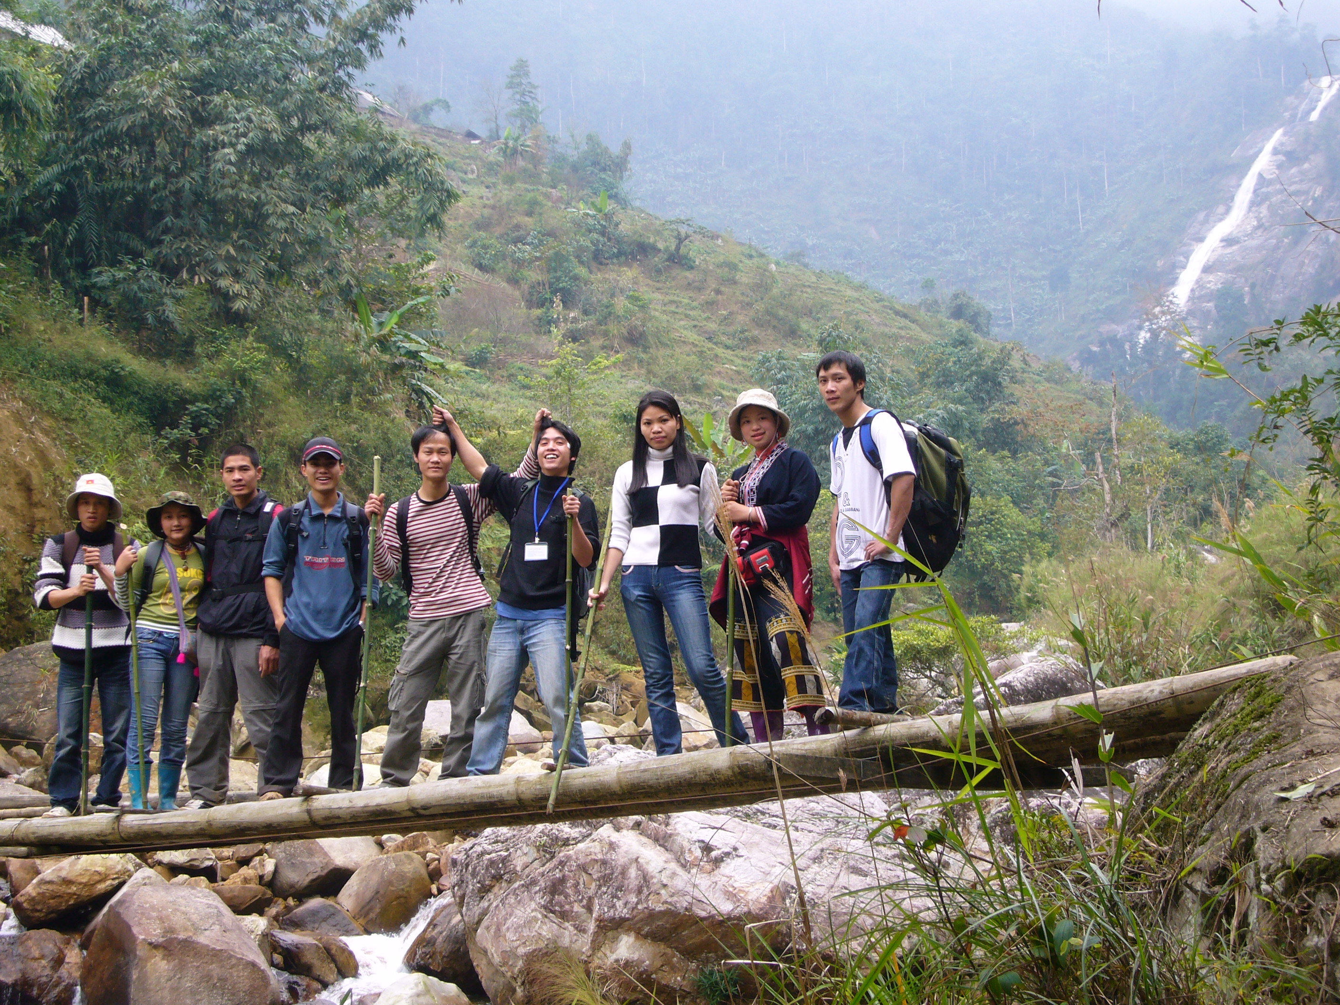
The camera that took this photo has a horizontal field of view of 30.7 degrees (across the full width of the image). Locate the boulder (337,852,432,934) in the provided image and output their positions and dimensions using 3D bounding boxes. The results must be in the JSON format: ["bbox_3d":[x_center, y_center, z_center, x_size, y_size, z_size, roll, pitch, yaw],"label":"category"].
[{"bbox_3d":[-1.512,2.068,12.900,0.500,0.430,0.440,0,1,0],"label":"boulder"}]

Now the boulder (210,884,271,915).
[{"bbox_3d":[-2.326,2.150,13.200,0.330,0.170,0.250,0,1,0],"label":"boulder"}]

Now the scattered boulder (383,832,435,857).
[{"bbox_3d":[-1.521,1.984,14.200,0.310,0.170,0.260,0,1,0],"label":"scattered boulder"}]

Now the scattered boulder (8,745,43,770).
[{"bbox_3d":[-4.627,1.829,17.500,0.250,0.180,0.210,0,1,0],"label":"scattered boulder"}]

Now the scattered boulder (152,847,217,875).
[{"bbox_3d":[-2.772,2.044,13.900,0.370,0.170,0.280,0,1,0],"label":"scattered boulder"}]

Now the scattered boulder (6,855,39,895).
[{"bbox_3d":[-3.417,1.974,12.900,0.210,0.230,0.220,0,1,0],"label":"scattered boulder"}]

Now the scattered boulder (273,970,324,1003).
[{"bbox_3d":[-1.801,2.343,11.800,0.260,0.170,0.220,0,1,0],"label":"scattered boulder"}]

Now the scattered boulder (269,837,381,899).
[{"bbox_3d":[-1.861,1.963,13.200,0.620,0.380,0.500,0,1,0],"label":"scattered boulder"}]

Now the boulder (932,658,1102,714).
[{"bbox_3d":[2.609,1.433,18.500,1.300,0.520,1.000,0,1,0],"label":"boulder"}]

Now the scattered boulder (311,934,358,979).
[{"bbox_3d":[-1.642,2.214,11.900,0.250,0.240,0.260,0,1,0],"label":"scattered boulder"}]

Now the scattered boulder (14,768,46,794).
[{"bbox_3d":[-4.186,1.830,16.000,0.250,0.190,0.220,0,1,0],"label":"scattered boulder"}]

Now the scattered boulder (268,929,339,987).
[{"bbox_3d":[-1.755,2.182,11.700,0.340,0.270,0.310,0,1,0],"label":"scattered boulder"}]

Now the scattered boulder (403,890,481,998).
[{"bbox_3d":[-1.105,2.171,12.000,0.420,0.500,0.460,0,1,0],"label":"scattered boulder"}]

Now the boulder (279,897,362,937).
[{"bbox_3d":[-1.784,2.133,12.500,0.430,0.230,0.350,0,1,0],"label":"boulder"}]

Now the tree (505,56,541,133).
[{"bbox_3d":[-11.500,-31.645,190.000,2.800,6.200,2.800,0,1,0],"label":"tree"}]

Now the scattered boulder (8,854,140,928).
[{"bbox_3d":[-3.094,2.025,12.700,0.670,0.400,0.500,0,1,0],"label":"scattered boulder"}]

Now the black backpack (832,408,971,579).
[{"bbox_3d":[1.041,-0.040,10.950,0.470,0.750,0.390,-1,1,-33],"label":"black backpack"}]

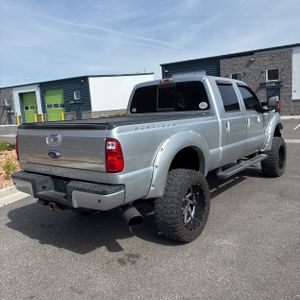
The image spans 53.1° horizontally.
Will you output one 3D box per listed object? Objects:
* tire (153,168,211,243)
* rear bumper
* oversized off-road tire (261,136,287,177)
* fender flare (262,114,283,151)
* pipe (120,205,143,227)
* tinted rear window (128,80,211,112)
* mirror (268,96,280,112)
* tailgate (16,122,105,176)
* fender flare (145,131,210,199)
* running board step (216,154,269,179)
[{"bbox_3d":[0.440,0.708,3.858,0.335,0.925,0.925,2,9,38],"label":"tire"},{"bbox_3d":[-1.067,0.459,3.438,1.980,0.300,0.250,2,9,38],"label":"rear bumper"},{"bbox_3d":[2.878,0.167,6.940,0.335,0.925,0.925,2,9,38],"label":"oversized off-road tire"},{"bbox_3d":[2.801,-0.442,6.667,0.150,0.760,1.370,2,9,38],"label":"fender flare"},{"bbox_3d":[-0.188,0.687,3.292,0.150,0.150,0.250,-6,26,-22],"label":"pipe"},{"bbox_3d":[0.297,-0.874,5.091,1.550,0.450,0.070,2,-3,38],"label":"tinted rear window"},{"bbox_3d":[2.327,-0.846,5.634,0.250,0.320,0.160,2,9,38],"label":"mirror"},{"bbox_3d":[-1.035,-0.035,3.454,1.580,0.500,0.090,2,9,38],"label":"tailgate"},{"bbox_3d":[0.422,0.127,3.617,0.150,0.680,1.420,2,9,38],"label":"fender flare"},{"bbox_3d":[1.768,0.271,5.562,0.170,0.090,2.100,2,9,38],"label":"running board step"}]

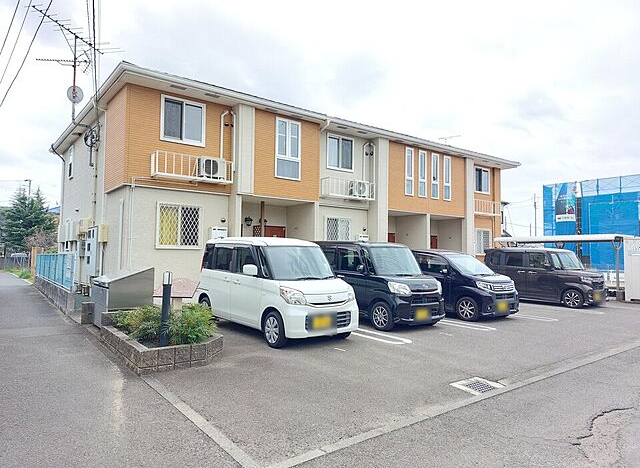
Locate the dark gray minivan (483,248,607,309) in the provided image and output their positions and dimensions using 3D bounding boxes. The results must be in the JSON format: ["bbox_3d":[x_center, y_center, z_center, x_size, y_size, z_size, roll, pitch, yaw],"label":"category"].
[{"bbox_3d":[7.204,1.327,14.341,1.480,1.790,3.400,3,-3,-40],"label":"dark gray minivan"}]

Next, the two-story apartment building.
[{"bbox_3d":[-0.879,-1.006,20.544,18.400,6.700,11.000,3,-3,-38],"label":"two-story apartment building"}]

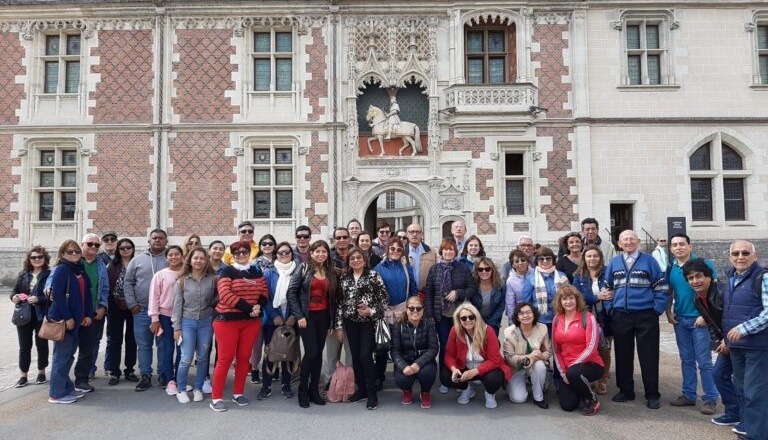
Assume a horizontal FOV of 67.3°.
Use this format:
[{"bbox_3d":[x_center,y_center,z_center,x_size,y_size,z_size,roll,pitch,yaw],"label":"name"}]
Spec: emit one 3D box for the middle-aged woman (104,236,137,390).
[{"bbox_3d":[-2.981,1.022,6.550,0.470,1.623,0.320,1,-3,-16],"label":"middle-aged woman"}]

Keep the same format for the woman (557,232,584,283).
[{"bbox_3d":[2.124,0.960,6.500,0.470,1.640,0.320,-1,-3,13],"label":"woman"}]

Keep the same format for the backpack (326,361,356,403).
[{"bbox_3d":[-0.431,1.648,5.850,0.290,0.400,0.190,0,-3,-3],"label":"backpack"}]

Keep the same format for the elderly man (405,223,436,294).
[{"bbox_3d":[0.366,0.956,6.893,0.500,1.800,0.330,-1,-3,2],"label":"elderly man"}]

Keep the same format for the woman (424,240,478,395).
[{"bbox_3d":[0.712,1.017,6.291,0.560,1.630,0.360,-1,-3,5],"label":"woman"}]

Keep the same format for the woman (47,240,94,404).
[{"bbox_3d":[-3.235,1.038,5.939,0.380,1.630,0.450,-3,-3,37],"label":"woman"}]

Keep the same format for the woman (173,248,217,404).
[{"bbox_3d":[-1.923,1.063,5.908,0.460,1.540,0.340,0,-4,-13],"label":"woman"}]

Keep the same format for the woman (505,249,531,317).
[{"bbox_3d":[1.483,1.069,6.295,0.480,1.514,0.330,-1,-3,9],"label":"woman"}]

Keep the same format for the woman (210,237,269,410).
[{"bbox_3d":[-1.393,1.005,5.620,0.560,1.611,0.380,1,-4,-19],"label":"woman"}]

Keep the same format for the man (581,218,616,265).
[{"bbox_3d":[2.500,0.860,6.950,0.520,1.760,0.330,-1,-3,16],"label":"man"}]

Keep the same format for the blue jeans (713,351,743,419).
[{"bbox_3d":[3.093,1.396,5.120,0.420,0.788,0.380,2,-4,-31],"label":"blue jeans"}]

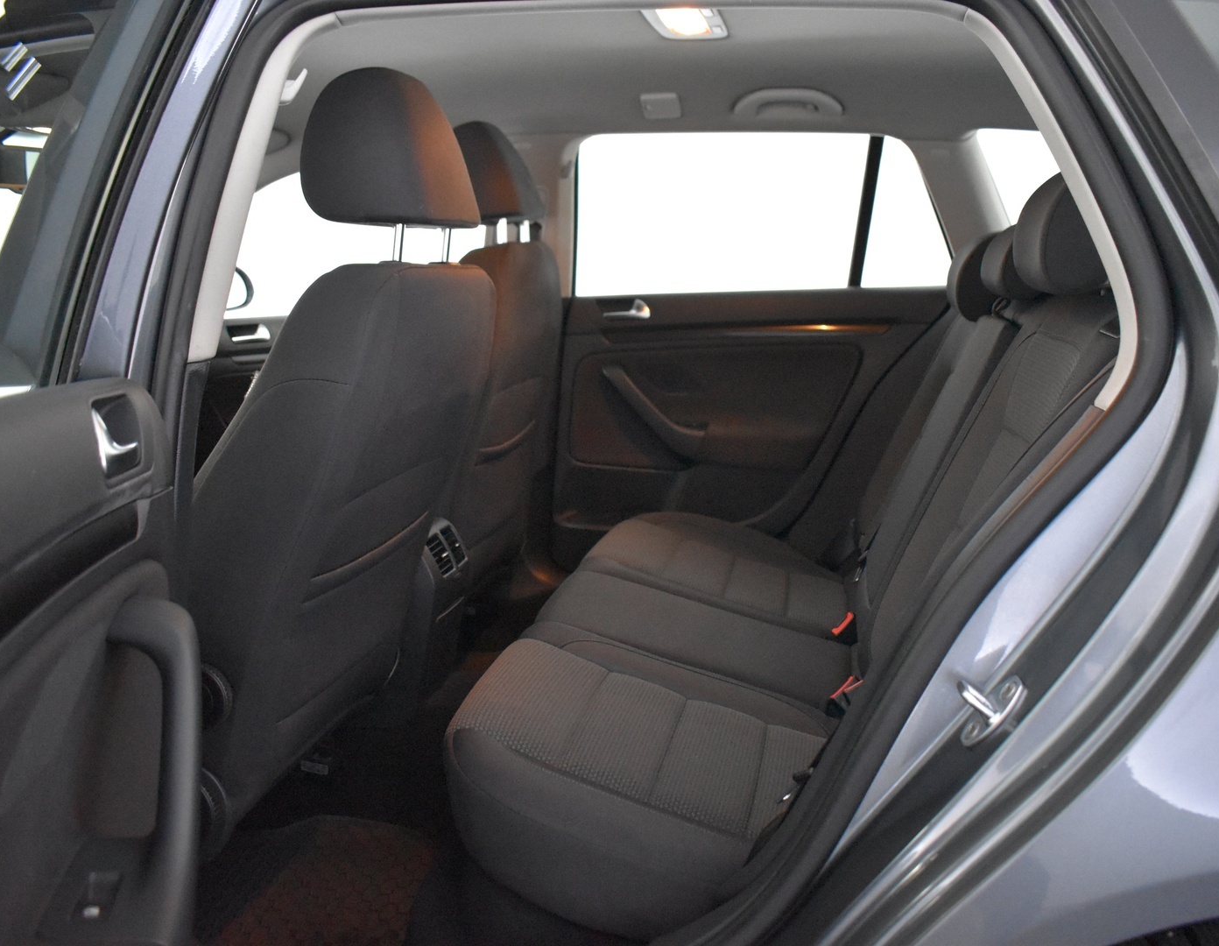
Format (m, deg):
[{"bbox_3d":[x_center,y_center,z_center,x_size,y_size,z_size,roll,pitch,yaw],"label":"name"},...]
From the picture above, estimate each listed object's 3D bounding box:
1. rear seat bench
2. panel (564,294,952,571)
[{"bbox_3d":[0.290,0.044,1.670,0.851,0.922,1.302,3,12,12],"label":"rear seat bench"},{"bbox_3d":[0.293,-0.080,2.404,0.871,0.666,0.123,3,12,12],"label":"panel"}]

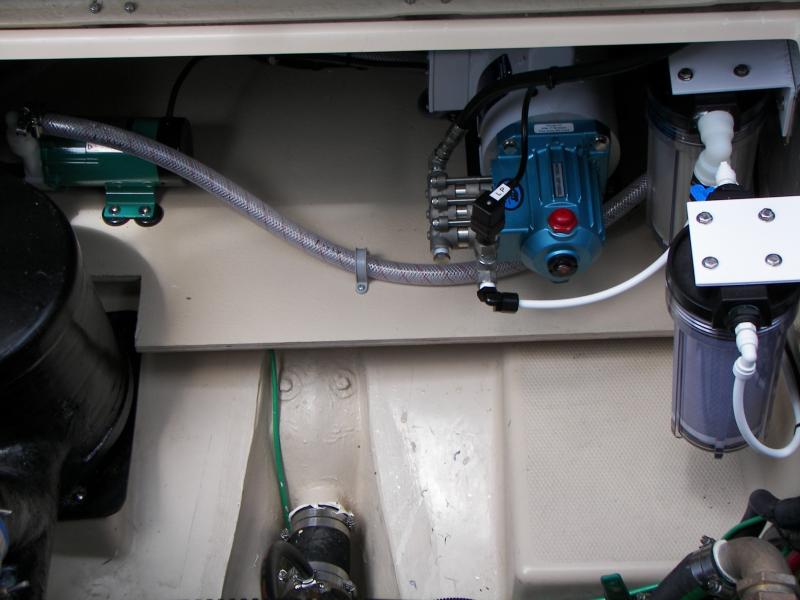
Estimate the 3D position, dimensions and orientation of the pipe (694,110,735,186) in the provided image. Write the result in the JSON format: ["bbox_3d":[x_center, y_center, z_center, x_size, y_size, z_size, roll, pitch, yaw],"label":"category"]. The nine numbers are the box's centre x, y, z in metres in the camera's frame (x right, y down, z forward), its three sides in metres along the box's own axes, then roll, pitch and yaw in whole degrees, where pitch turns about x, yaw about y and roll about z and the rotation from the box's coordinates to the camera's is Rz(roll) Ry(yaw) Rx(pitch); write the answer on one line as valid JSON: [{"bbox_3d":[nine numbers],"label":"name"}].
[{"bbox_3d":[0.314,-0.146,1.649,0.039,0.065,0.055,-2,53,5],"label":"pipe"}]

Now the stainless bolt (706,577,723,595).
[{"bbox_3d":[0.324,0.294,1.690,0.013,0.013,0.016,-53,38,-1],"label":"stainless bolt"}]

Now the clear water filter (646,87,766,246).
[{"bbox_3d":[0.332,-0.151,1.791,0.130,0.290,0.135,-2,53,5],"label":"clear water filter"}]

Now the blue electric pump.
[{"bbox_3d":[0.178,-0.104,1.926,0.138,0.142,0.166,-2,53,5],"label":"blue electric pump"}]

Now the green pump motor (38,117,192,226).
[{"bbox_3d":[-0.362,-0.178,2.090,0.200,0.115,0.115,1,53,8],"label":"green pump motor"}]

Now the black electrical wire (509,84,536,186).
[{"bbox_3d":[0.141,-0.184,1.867,0.038,0.062,0.120,-2,53,5],"label":"black electrical wire"}]

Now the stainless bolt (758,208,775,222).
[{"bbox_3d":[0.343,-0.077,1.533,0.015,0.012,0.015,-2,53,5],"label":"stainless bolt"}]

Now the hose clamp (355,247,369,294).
[{"bbox_3d":[-0.048,-0.039,1.999,0.014,0.029,0.056,-2,53,5],"label":"hose clamp"}]

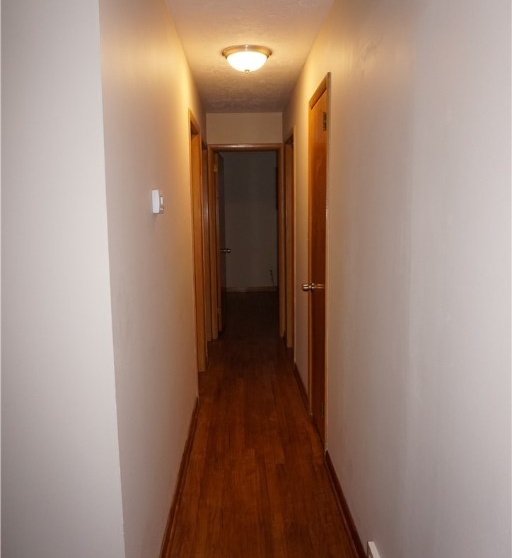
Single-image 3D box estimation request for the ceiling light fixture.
[{"bbox_3d":[-0.053,-1.412,3.334,0.335,0.130,0.335,-1,8,-2],"label":"ceiling light fixture"}]

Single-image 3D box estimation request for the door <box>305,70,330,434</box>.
[{"bbox_3d":[0.388,-0.041,3.175,0.050,2.040,0.660,-1,8,-2],"label":"door"}]

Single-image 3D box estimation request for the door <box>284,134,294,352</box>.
[{"bbox_3d":[0.351,-0.257,4.811,0.050,2.030,0.700,-1,8,-2],"label":"door"}]

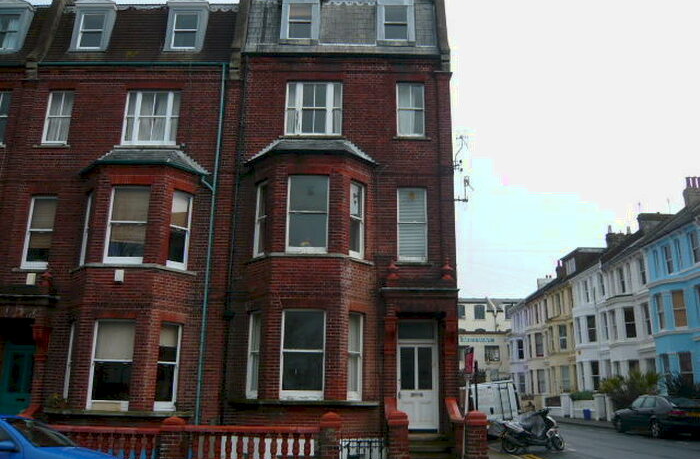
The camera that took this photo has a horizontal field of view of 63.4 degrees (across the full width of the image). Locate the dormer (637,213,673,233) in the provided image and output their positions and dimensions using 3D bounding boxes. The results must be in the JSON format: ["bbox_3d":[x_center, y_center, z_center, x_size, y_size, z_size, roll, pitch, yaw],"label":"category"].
[{"bbox_3d":[22.465,-0.440,41.500,2.800,1.700,0.600,1,-15,0],"label":"dormer"}]

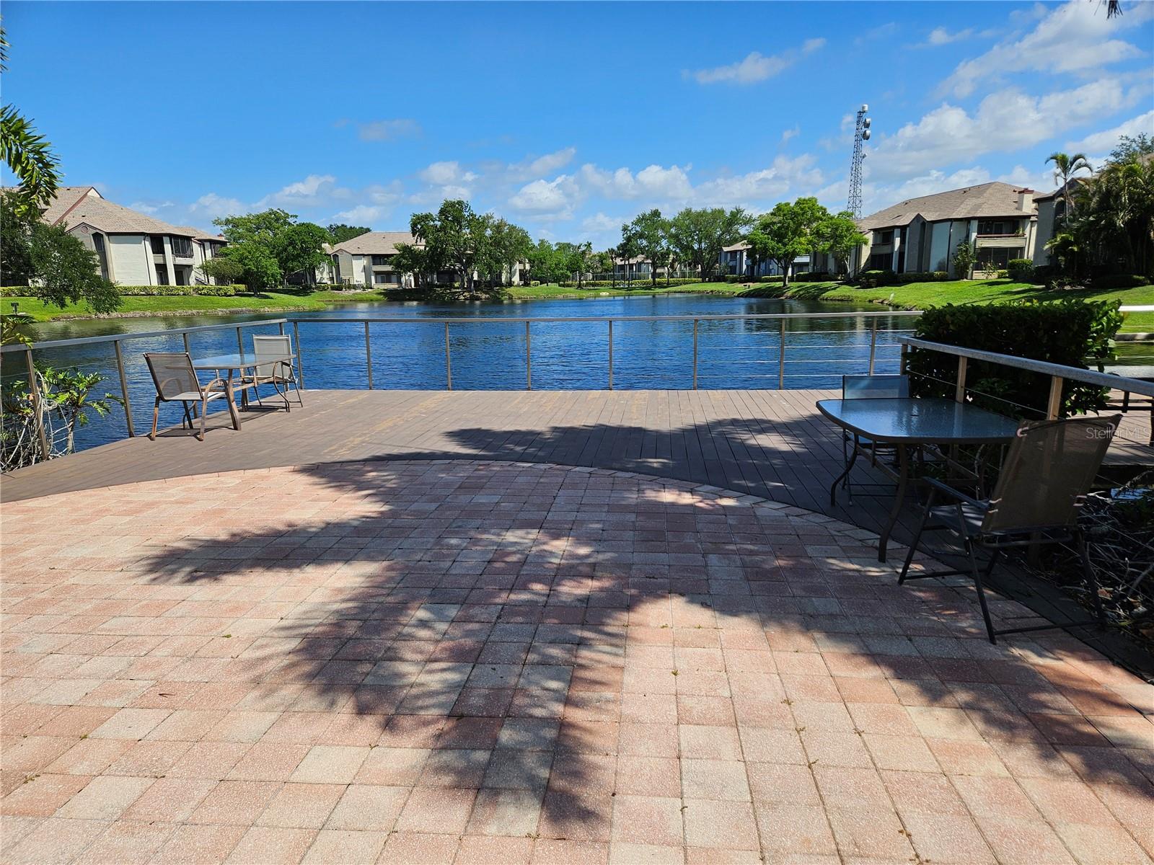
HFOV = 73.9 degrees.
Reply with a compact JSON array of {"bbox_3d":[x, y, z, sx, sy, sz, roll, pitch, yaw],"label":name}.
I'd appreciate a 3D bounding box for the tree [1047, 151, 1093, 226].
[{"bbox_3d":[33.413,-14.551,52.000,3.179,8.678,3.300,-1,12,0],"label":"tree"}]

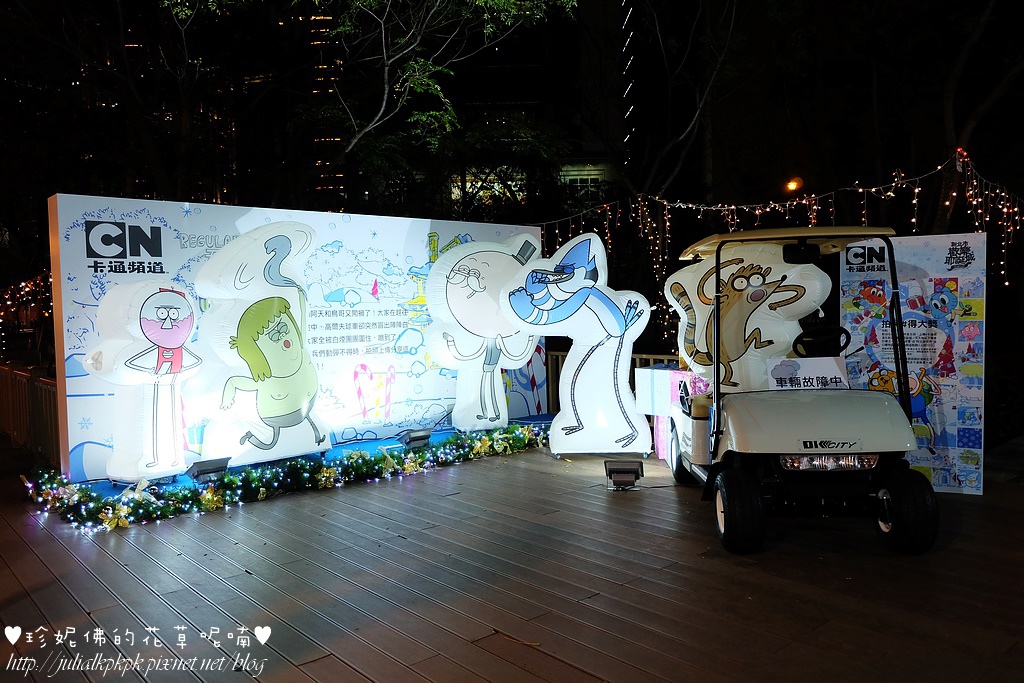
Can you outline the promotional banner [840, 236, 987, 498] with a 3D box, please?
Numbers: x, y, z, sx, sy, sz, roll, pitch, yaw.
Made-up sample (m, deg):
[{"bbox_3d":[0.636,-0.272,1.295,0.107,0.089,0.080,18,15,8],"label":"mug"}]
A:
[{"bbox_3d":[2.845,0.163,5.283,0.908,1.805,0.070,0,3,22],"label":"promotional banner"}]

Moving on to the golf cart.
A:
[{"bbox_3d":[1.761,0.214,4.821,1.196,1.784,2.441,-1,3,3],"label":"golf cart"}]

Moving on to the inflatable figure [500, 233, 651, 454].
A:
[{"bbox_3d":[0.596,0.020,6.824,1.345,2.013,0.478,-1,3,5],"label":"inflatable figure"}]

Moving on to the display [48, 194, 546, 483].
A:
[{"bbox_3d":[-1.687,-0.135,7.548,5.058,2.264,0.409,-3,4,-40],"label":"display"}]

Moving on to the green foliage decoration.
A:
[{"bbox_3d":[-1.487,0.970,6.438,4.613,0.219,1.415,-3,4,-40],"label":"green foliage decoration"}]

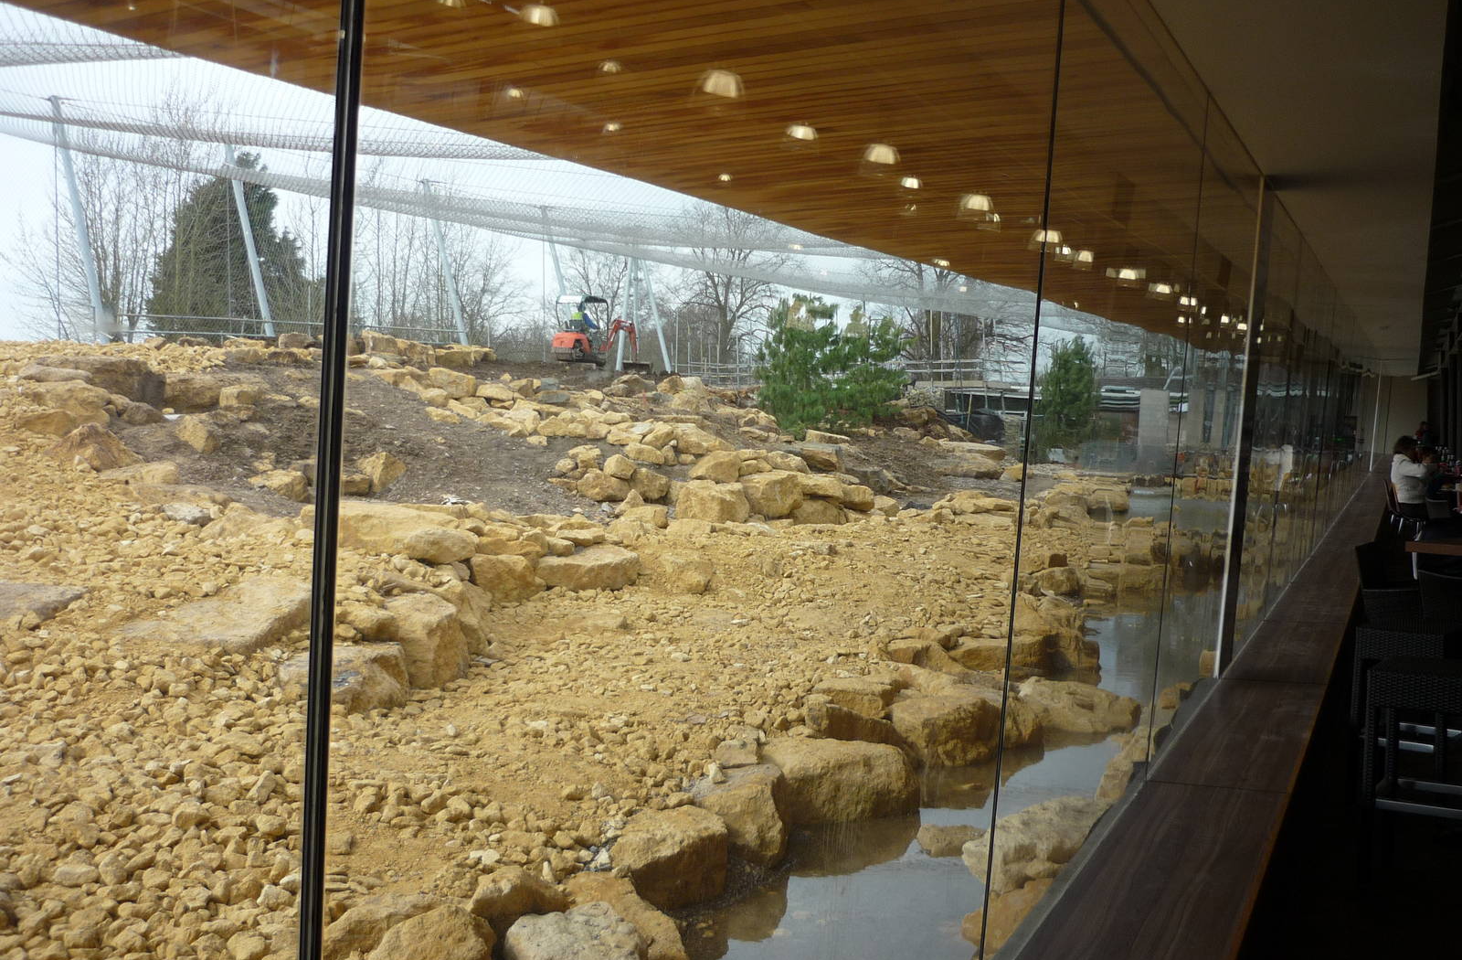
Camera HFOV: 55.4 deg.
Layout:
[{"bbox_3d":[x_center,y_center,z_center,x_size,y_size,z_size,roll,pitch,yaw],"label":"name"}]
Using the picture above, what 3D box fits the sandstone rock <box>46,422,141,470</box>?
[{"bbox_3d":[-5.483,-0.290,12.000,0.800,0.380,0.600,2,5,-25],"label":"sandstone rock"}]

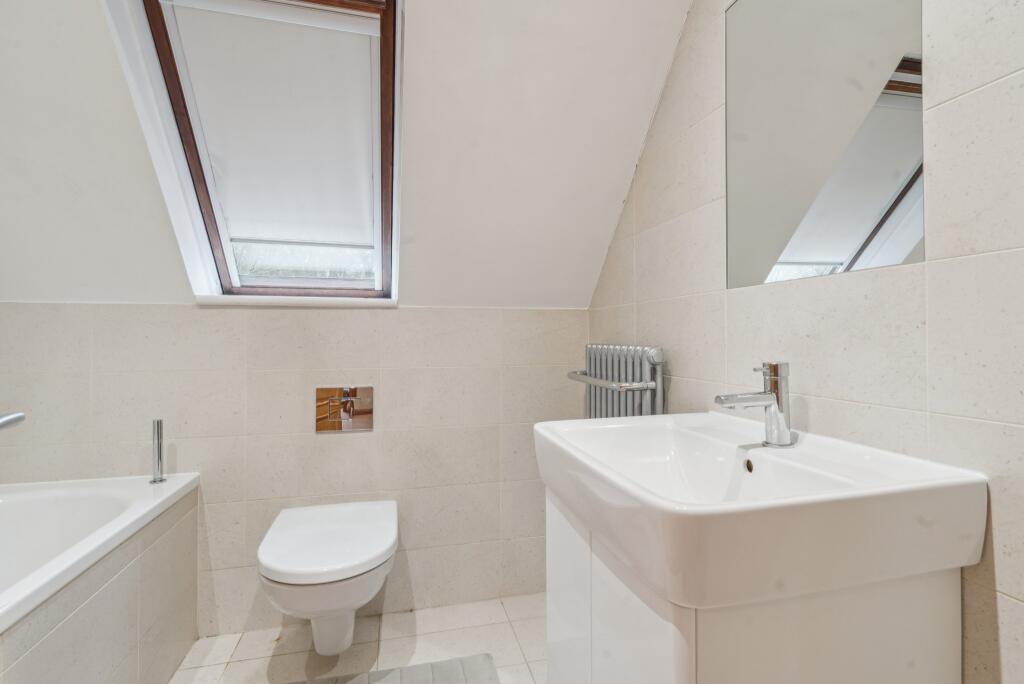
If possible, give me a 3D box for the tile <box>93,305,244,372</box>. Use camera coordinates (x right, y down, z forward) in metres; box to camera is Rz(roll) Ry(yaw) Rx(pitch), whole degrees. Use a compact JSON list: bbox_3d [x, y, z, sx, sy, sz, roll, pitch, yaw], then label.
[{"bbox_3d":[-1.123,-0.011,1.505,0.443,0.222,0.010,0,0,-13],"label":"tile"}]

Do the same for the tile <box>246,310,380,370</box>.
[{"bbox_3d":[-0.693,-0.016,1.607,0.438,0.222,0.012,0,0,-14],"label":"tile"}]

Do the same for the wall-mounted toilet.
[{"bbox_3d":[-0.538,0.748,1.370,0.372,0.375,0.530,0,0,-14],"label":"wall-mounted toilet"}]

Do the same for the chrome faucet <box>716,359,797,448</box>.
[{"bbox_3d":[0.422,0.109,0.792,0.160,0.145,0.052,0,0,-14],"label":"chrome faucet"}]

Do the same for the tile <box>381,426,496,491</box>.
[{"bbox_3d":[-0.259,0.430,1.702,0.443,0.222,0.010,0,0,-13],"label":"tile"}]

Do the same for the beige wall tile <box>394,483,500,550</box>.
[{"bbox_3d":[-0.266,0.657,1.716,0.444,0.222,0.012,0,0,-14],"label":"beige wall tile"}]

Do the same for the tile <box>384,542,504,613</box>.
[{"bbox_3d":[-0.258,0.874,1.705,0.443,0.222,0.010,0,0,-13],"label":"tile"}]

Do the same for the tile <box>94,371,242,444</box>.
[{"bbox_3d":[-1.120,0.206,1.503,0.437,0.222,0.012,0,0,-14],"label":"tile"}]

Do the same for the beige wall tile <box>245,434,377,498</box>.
[{"bbox_3d":[-0.691,0.432,1.605,0.443,0.222,0.010,0,0,-13],"label":"beige wall tile"}]

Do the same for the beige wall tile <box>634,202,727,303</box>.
[{"bbox_3d":[0.464,-0.234,1.288,0.012,0.222,0.427,0,0,-14],"label":"beige wall tile"}]

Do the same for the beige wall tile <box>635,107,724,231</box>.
[{"bbox_3d":[0.457,-0.456,1.272,0.010,0.222,0.416,0,0,-15],"label":"beige wall tile"}]

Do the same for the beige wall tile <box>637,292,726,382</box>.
[{"bbox_3d":[0.457,-0.012,1.275,0.010,0.222,0.416,0,0,-15],"label":"beige wall tile"}]

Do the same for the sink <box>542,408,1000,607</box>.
[{"bbox_3d":[0.334,0.238,0.803,0.471,0.122,0.555,0,0,-15],"label":"sink"}]

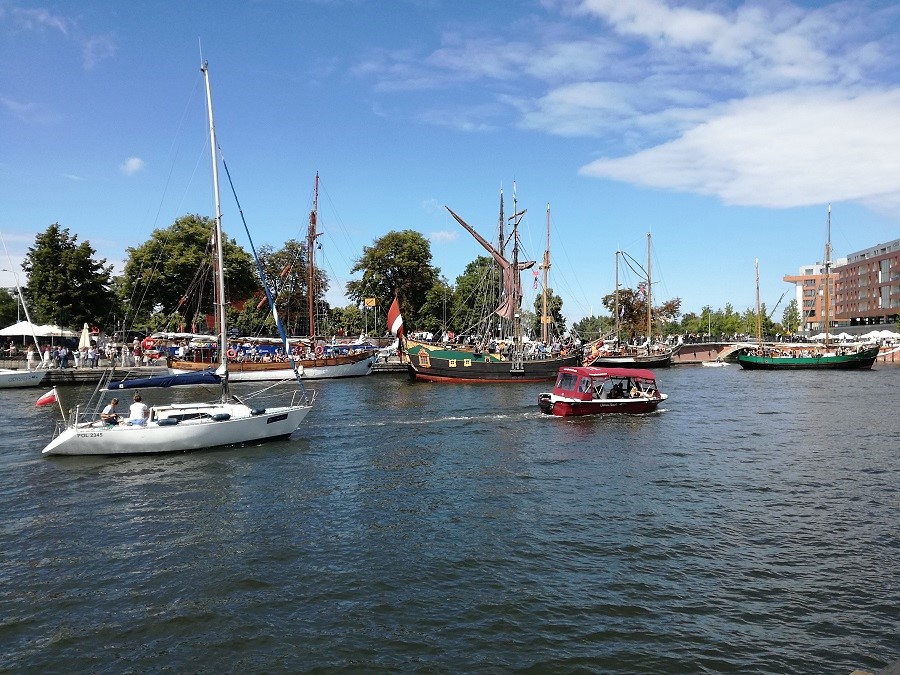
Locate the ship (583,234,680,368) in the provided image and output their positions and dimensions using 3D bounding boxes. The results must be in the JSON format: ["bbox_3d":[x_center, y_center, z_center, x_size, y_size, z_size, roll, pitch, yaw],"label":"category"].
[{"bbox_3d":[23.200,-4.628,88.500,17.600,17.218,4.600,0,0,-35],"label":"ship"}]

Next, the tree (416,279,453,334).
[{"bbox_3d":[-2.004,-3.168,97.000,5.251,9.970,5.251,0,0,0],"label":"tree"}]

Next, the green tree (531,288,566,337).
[{"bbox_3d":[16.557,-3.662,118.000,6.220,9.150,6.220,0,0,0],"label":"green tree"}]

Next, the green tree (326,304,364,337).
[{"bbox_3d":[-14.142,-1.942,95.000,5.140,5.050,5.140,0,0,0],"label":"green tree"}]

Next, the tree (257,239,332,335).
[{"bbox_3d":[-19.071,-5.111,85.000,9.202,13.753,9.202,0,0,0],"label":"tree"}]

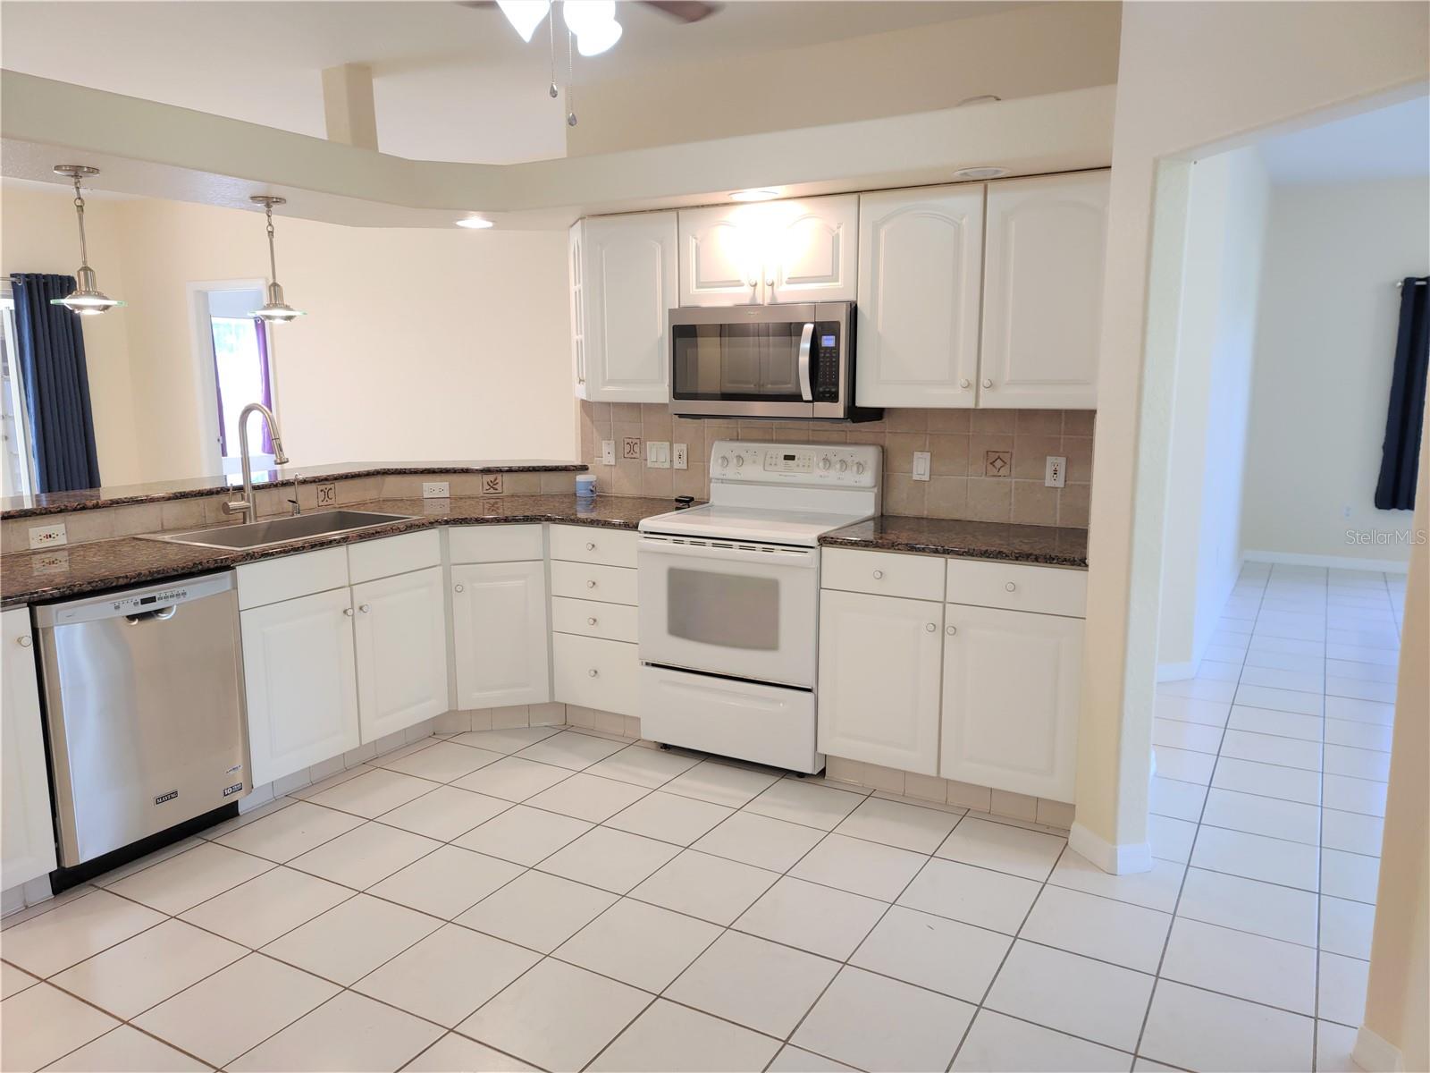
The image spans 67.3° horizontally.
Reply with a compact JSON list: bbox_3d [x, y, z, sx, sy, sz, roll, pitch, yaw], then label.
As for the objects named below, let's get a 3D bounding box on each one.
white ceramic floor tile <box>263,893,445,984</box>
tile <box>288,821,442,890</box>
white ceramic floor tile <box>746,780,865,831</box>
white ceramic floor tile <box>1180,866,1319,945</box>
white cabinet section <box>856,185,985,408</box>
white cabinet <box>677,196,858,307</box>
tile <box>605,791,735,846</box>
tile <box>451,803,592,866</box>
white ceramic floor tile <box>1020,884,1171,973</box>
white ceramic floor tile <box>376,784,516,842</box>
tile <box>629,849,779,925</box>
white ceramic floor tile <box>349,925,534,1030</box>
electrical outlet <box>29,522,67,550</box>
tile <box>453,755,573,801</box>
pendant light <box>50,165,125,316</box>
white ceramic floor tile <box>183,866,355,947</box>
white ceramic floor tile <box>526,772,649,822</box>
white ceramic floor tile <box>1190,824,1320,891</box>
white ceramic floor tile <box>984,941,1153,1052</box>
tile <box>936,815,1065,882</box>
[{"bbox_3d":[-0.963,1.074,2.873,0.338,0.010,0.338,5,11,30],"label":"white ceramic floor tile"},{"bbox_3d":[-1.099,1.007,3.390,0.343,0.010,0.343,6,11,29],"label":"tile"},{"bbox_3d":[0.316,0.936,3.745,0.341,0.010,0.341,6,11,30],"label":"white ceramic floor tile"},{"bbox_3d":[1.528,1.058,3.074,0.343,0.010,0.343,6,11,29],"label":"white ceramic floor tile"},{"bbox_3d":[0.793,-0.859,3.923,0.449,0.750,0.320,5,11,29],"label":"white cabinet section"},{"bbox_3d":[0.266,-1.071,4.125,0.752,0.370,0.330,5,11,30],"label":"white cabinet"},{"bbox_3d":[-0.151,0.954,3.631,0.341,0.010,0.341,6,11,30],"label":"tile"},{"bbox_3d":[-0.623,0.980,3.533,0.340,0.012,0.340,5,11,29],"label":"tile"},{"bbox_3d":[1.034,1.060,2.907,0.338,0.010,0.338,5,11,30],"label":"white ceramic floor tile"},{"bbox_3d":[-0.922,0.954,3.696,0.343,0.010,0.343,6,11,29],"label":"white ceramic floor tile"},{"bbox_3d":[-0.027,1.033,3.167,0.341,0.010,0.341,6,11,30],"label":"tile"},{"bbox_3d":[-0.673,1.111,2.751,0.340,0.012,0.340,5,11,29],"label":"white ceramic floor tile"},{"bbox_3d":[-2.200,0.001,3.543,0.008,0.070,0.115,5,11,30],"label":"electrical outlet"},{"bbox_3d":[-0.743,0.902,3.995,0.340,0.012,0.340,5,11,29],"label":"tile"},{"bbox_3d":[-2.018,-0.946,3.440,0.205,0.452,0.205,5,11,29],"label":"pendant light"},{"bbox_3d":[-1.260,1.047,3.042,0.338,0.010,0.338,5,11,30],"label":"white ceramic floor tile"},{"bbox_3d":[-0.445,0.926,3.797,0.341,0.010,0.341,6,11,30],"label":"white ceramic floor tile"},{"bbox_3d":[1.689,1.004,3.354,0.341,0.010,0.341,6,11,30],"label":"white ceramic floor tile"},{"bbox_3d":[0.866,1.111,2.612,0.338,0.010,0.338,5,11,30],"label":"white ceramic floor tile"},{"bbox_3d":[0.918,0.995,3.441,0.340,0.012,0.340,5,11,29],"label":"tile"}]

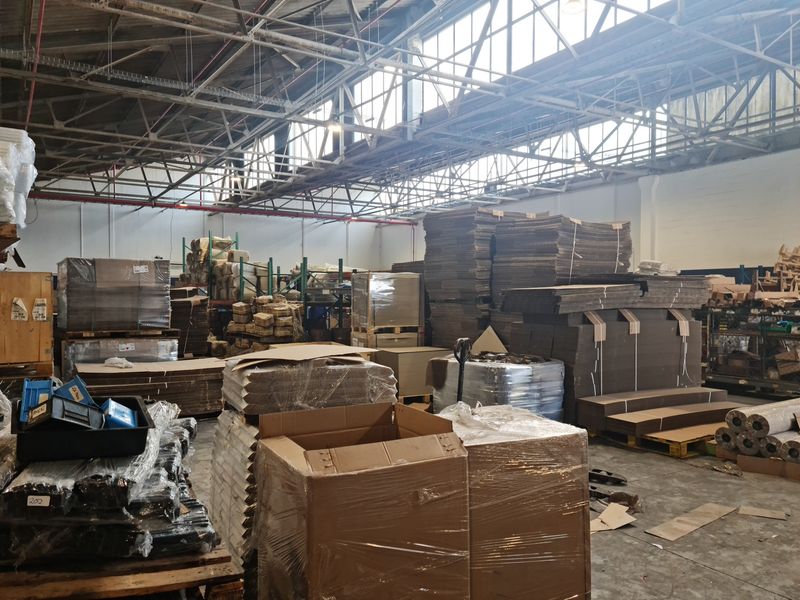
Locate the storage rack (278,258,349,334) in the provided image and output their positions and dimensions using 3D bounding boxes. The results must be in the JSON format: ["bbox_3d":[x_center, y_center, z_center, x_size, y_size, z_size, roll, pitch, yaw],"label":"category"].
[{"bbox_3d":[-2.425,0.178,16.380,1.080,2.430,2.100,0,1,-32],"label":"storage rack"}]

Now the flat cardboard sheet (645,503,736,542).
[{"bbox_3d":[1.991,1.499,4.245,0.920,0.018,0.183,0,1,-39],"label":"flat cardboard sheet"}]

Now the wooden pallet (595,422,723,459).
[{"bbox_3d":[2.862,1.413,6.664,1.200,0.145,1.100,0,1,-32],"label":"wooden pallet"}]

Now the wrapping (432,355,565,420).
[{"bbox_3d":[1.153,1.074,7.452,0.980,0.730,1.220,0,1,-40],"label":"wrapping"}]

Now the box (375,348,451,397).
[{"bbox_3d":[0.183,1.014,9.000,0.890,0.600,0.680,0,1,-32],"label":"box"}]

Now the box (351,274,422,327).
[{"bbox_3d":[-0.255,0.000,12.030,1.120,1.000,0.900,0,1,-23],"label":"box"}]

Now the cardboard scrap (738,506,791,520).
[{"bbox_3d":[2.543,1.500,4.380,0.277,0.016,0.187,0,1,29],"label":"cardboard scrap"}]

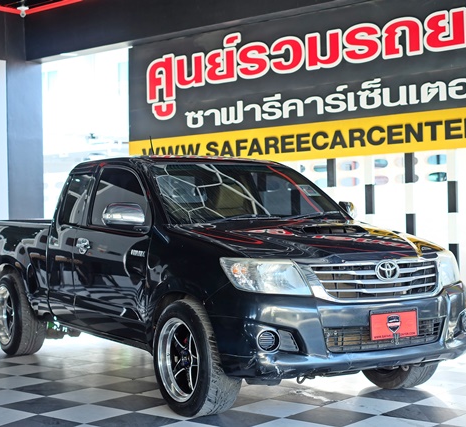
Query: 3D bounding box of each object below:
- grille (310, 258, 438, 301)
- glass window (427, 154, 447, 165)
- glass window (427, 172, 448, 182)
[{"bbox_3d":[0.852,0.371,5.322,0.970,0.235,0.160,0,0,-32],"label":"grille"},{"bbox_3d":[2.377,-0.624,10.887,0.285,0.115,0.060,-1,0,40],"label":"glass window"},{"bbox_3d":[2.380,-0.420,10.884,0.285,0.115,0.060,-1,0,40],"label":"glass window"}]

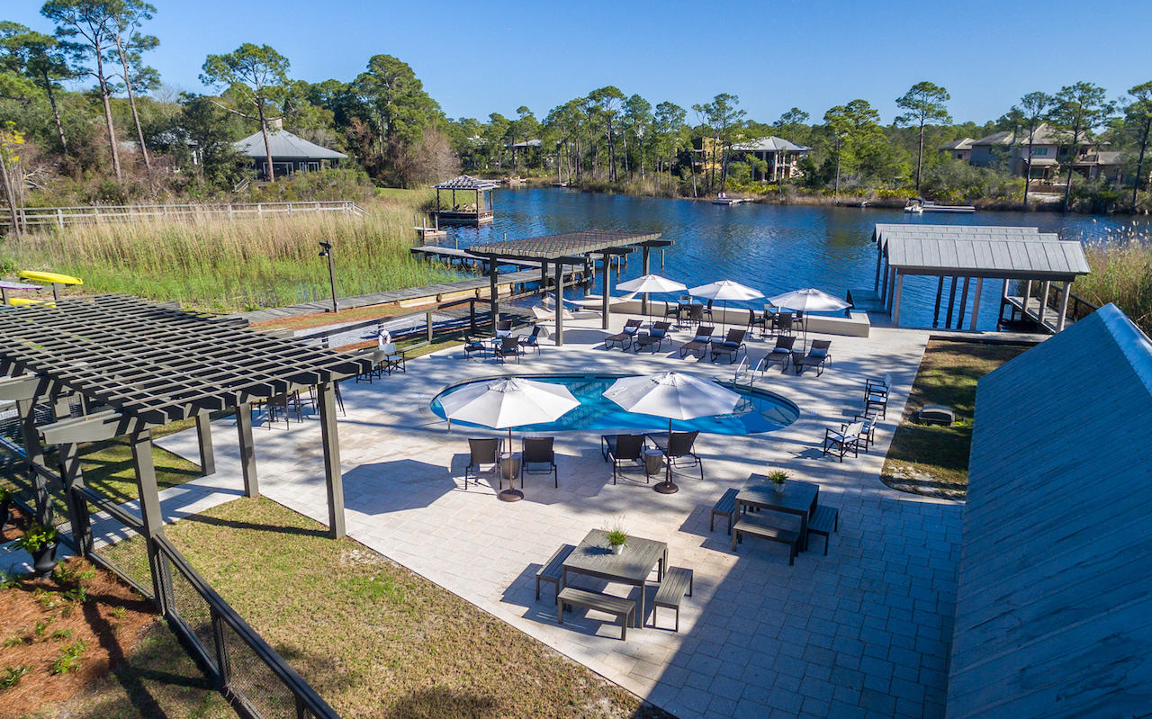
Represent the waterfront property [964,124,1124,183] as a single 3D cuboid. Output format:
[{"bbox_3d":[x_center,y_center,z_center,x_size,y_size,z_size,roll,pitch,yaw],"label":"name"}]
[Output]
[{"bbox_3d":[70.778,-31.564,98.000,14.000,8.200,11.000,0,18,0],"label":"waterfront property"}]

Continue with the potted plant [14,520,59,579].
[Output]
[{"bbox_3d":[-8.555,3.011,10.113,0.680,0.940,0.660,0,15,0],"label":"potted plant"}]

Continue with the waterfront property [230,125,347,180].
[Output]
[{"bbox_3d":[-38.850,-28.143,87.000,14.200,7.200,13.500,-10,20,-30],"label":"waterfront property"}]

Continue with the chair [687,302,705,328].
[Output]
[{"bbox_3d":[4.744,-1.621,25.554,0.520,1.130,0.560,-2,15,-8],"label":"chair"}]

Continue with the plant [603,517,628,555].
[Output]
[{"bbox_3d":[0.608,2.698,9.622,0.330,0.460,0.330,0,18,0],"label":"plant"}]

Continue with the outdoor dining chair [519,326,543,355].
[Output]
[{"bbox_3d":[-1.627,-0.637,22.564,0.660,0.920,0.600,-4,15,-14],"label":"outdoor dining chair"}]

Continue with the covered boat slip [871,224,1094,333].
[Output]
[{"bbox_3d":[17.016,-3.928,28.411,6.600,3.400,8.700,5,18,15],"label":"covered boat slip"}]

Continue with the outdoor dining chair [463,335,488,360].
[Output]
[{"bbox_3d":[-3.384,-0.445,21.371,0.600,0.820,0.580,-5,19,-17],"label":"outdoor dining chair"}]

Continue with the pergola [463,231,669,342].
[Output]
[{"bbox_3d":[0.047,-3.153,25.773,5.400,3.350,8.300,12,21,34],"label":"pergola"}]

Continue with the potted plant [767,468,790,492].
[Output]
[{"bbox_3d":[3.666,2.176,11.498,0.360,0.380,0.360,0,18,0],"label":"potted plant"}]

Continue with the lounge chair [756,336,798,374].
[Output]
[{"bbox_3d":[6.531,-0.214,20.685,0.680,0.880,1.500,13,21,34],"label":"lounge chair"}]

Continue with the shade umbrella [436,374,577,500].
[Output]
[{"bbox_3d":[-1.288,1.522,12.477,2.680,2.500,2.680,0,18,0],"label":"shade umbrella"}]

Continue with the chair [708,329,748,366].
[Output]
[{"bbox_3d":[5.279,-0.492,22.022,0.680,0.960,1.550,9,17,31],"label":"chair"}]

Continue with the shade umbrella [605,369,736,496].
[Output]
[{"bbox_3d":[1.894,1.435,12.888,2.720,2.450,2.680,0,15,0],"label":"shade umbrella"}]

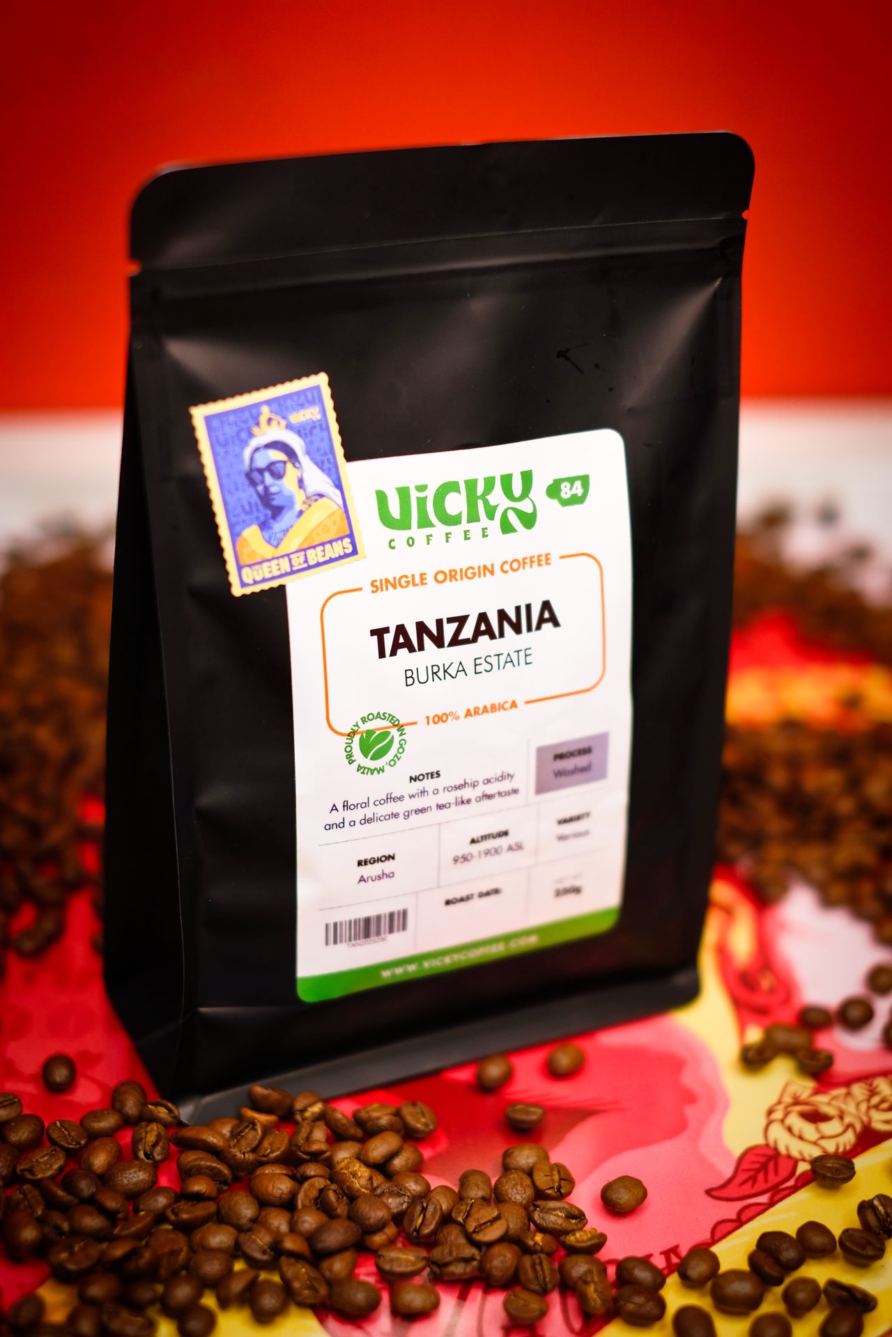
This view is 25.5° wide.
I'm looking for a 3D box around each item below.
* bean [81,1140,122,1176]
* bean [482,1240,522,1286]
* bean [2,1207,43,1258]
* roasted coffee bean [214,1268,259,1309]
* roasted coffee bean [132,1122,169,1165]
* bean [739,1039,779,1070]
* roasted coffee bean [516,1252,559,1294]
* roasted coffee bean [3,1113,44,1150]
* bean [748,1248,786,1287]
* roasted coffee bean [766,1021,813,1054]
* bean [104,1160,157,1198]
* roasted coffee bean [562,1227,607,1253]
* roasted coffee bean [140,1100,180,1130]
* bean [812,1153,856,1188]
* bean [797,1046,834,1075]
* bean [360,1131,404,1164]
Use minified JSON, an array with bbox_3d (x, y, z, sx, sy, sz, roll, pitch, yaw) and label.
[{"bbox_3d":[-0.075,0.106,0.427,0.008,0.006,0.009,7,47,14],"label":"bean"},{"bbox_3d":[0.011,0.120,0.398,0.008,0.006,0.011,-3,20,14],"label":"bean"},{"bbox_3d":[-0.088,0.118,0.412,0.008,0.006,0.010,-9,61,1],"label":"bean"},{"bbox_3d":[-0.041,0.123,0.389,0.008,0.006,0.011,-25,6,29],"label":"roasted coffee bean"},{"bbox_3d":[-0.066,0.106,0.441,0.008,0.006,0.010,-10,34,-6],"label":"roasted coffee bean"},{"bbox_3d":[0.075,0.093,0.473,0.010,0.006,0.008,-21,34,-37],"label":"bean"},{"bbox_3d":[0.019,0.124,0.403,0.008,0.006,0.010,-11,21,-3],"label":"roasted coffee bean"},{"bbox_3d":[-0.095,0.105,0.444,0.008,0.006,0.010,14,27,21],"label":"roasted coffee bean"},{"bbox_3d":[0.066,0.122,0.401,0.008,0.006,0.011,22,7,-11],"label":"bean"},{"bbox_3d":[0.083,0.089,0.476,0.011,0.006,0.008,7,28,12],"label":"roasted coffee bean"},{"bbox_3d":[-0.066,0.108,0.416,0.011,0.006,0.008,-4,27,-12],"label":"bean"},{"bbox_3d":[0.029,0.118,0.405,0.010,0.005,0.007,-3,10,-22],"label":"roasted coffee bean"},{"bbox_3d":[-0.068,0.105,0.465,0.010,0.005,0.008,17,29,28],"label":"roasted coffee bean"},{"bbox_3d":[0.085,0.111,0.433,0.010,0.006,0.008,0,22,3],"label":"bean"},{"bbox_3d":[0.087,0.093,0.464,0.009,0.005,0.007,-6,30,6],"label":"bean"},{"bbox_3d":[-0.014,0.106,0.436,0.008,0.006,0.011,25,35,38],"label":"bean"}]

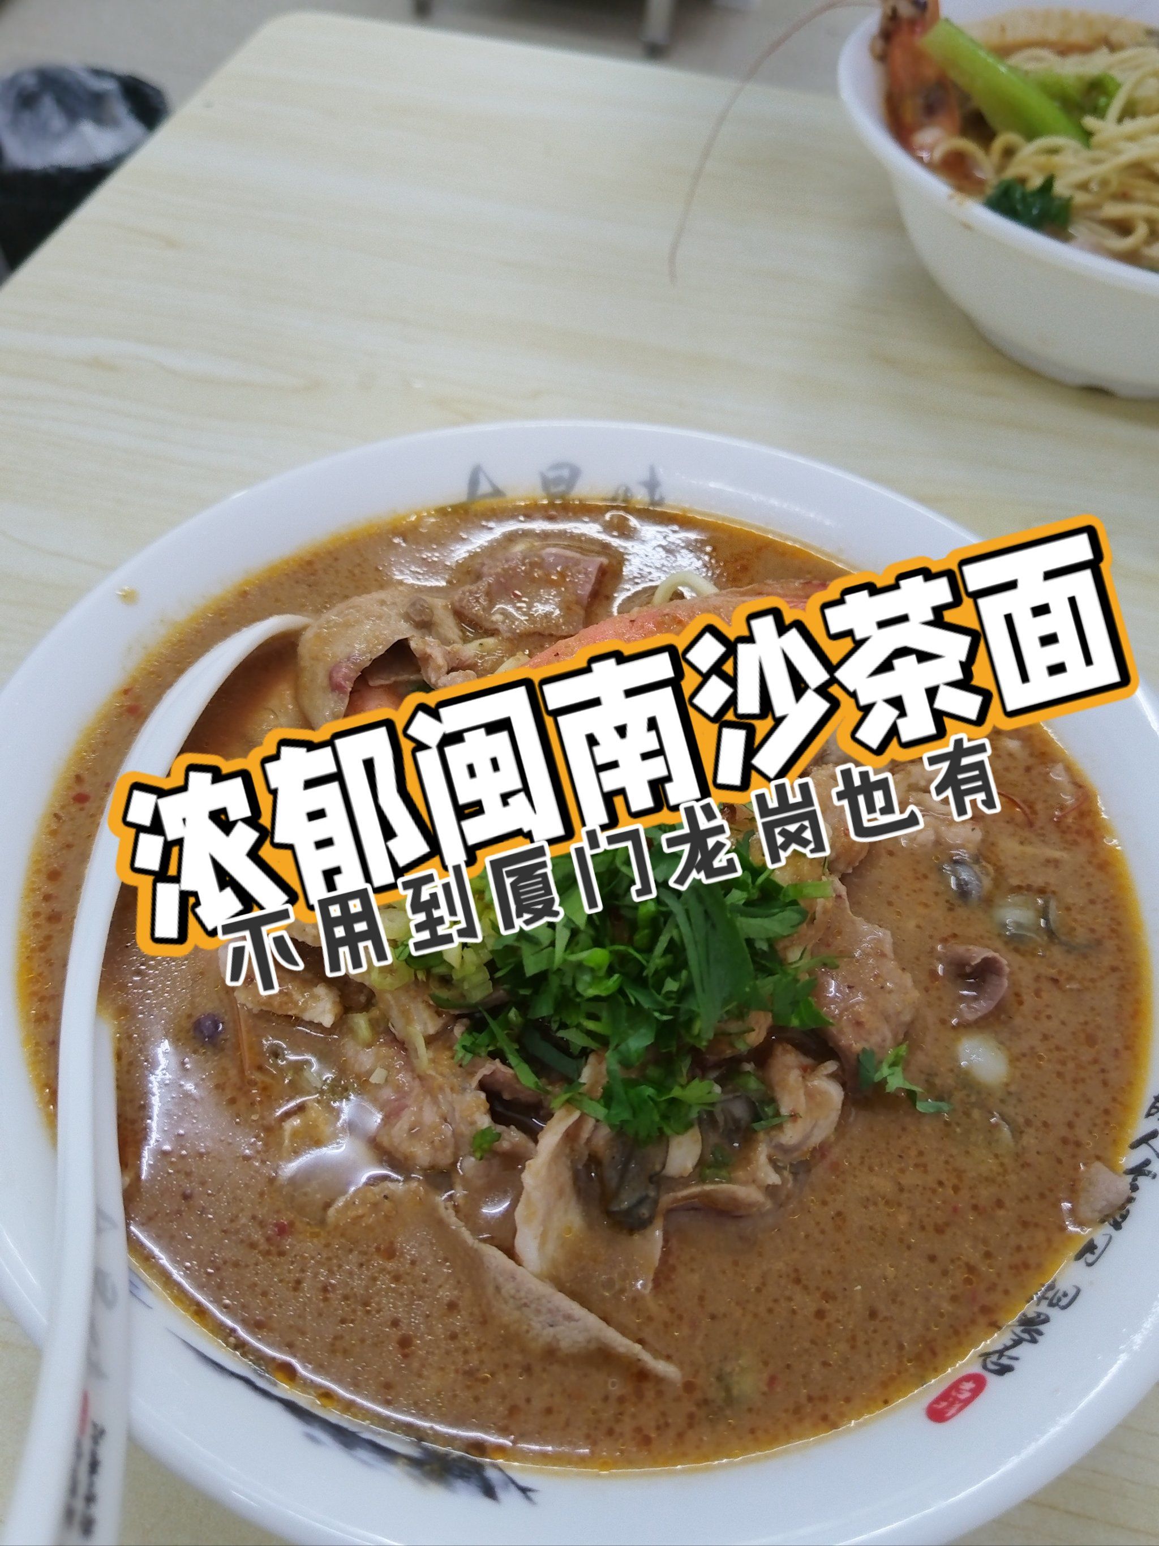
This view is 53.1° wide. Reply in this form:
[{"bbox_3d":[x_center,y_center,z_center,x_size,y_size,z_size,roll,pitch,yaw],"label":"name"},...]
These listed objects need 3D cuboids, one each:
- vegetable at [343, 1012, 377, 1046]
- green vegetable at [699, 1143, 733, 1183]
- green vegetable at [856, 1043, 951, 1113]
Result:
[{"bbox_3d":[-0.035,0.042,0.189,0.006,0.004,0.006,5,52,0],"label":"vegetable"},{"bbox_3d":[0.021,0.060,0.178,0.005,0.004,0.006,5,52,0],"label":"green vegetable"},{"bbox_3d":[0.054,0.051,0.193,0.015,0.005,0.010,5,52,0],"label":"green vegetable"}]

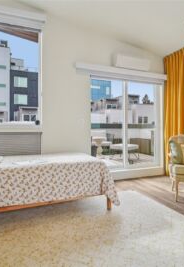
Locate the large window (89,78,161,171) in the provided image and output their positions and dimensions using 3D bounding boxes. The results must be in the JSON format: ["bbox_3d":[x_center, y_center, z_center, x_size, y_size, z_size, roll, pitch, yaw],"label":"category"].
[{"bbox_3d":[0.837,-0.194,3.999,1.845,2.031,0.110,0,0,-21],"label":"large window"}]

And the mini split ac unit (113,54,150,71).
[{"bbox_3d":[0.844,-1.468,3.851,0.801,0.274,0.210,0,0,-21],"label":"mini split ac unit"}]

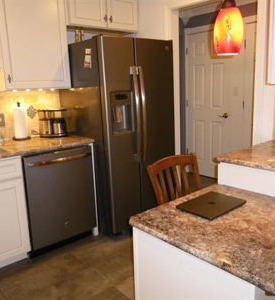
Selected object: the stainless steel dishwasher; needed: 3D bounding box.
[{"bbox_3d":[-0.805,0.377,2.930,0.605,0.830,0.620,-12,14,-40],"label":"stainless steel dishwasher"}]

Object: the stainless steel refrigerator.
[{"bbox_3d":[-0.180,-0.165,3.278,0.835,1.765,0.840,-12,14,-40],"label":"stainless steel refrigerator"}]

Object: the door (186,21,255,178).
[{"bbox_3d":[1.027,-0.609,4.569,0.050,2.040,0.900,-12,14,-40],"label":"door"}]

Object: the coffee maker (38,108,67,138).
[{"bbox_3d":[-0.790,-0.249,3.003,0.270,0.260,0.180,-7,12,-22],"label":"coffee maker"}]

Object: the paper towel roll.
[{"bbox_3d":[-1.078,-0.257,2.989,0.140,0.305,0.140,-2,11,0],"label":"paper towel roll"}]

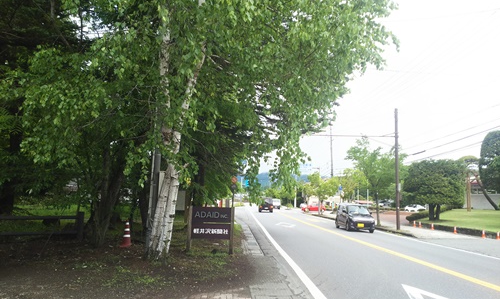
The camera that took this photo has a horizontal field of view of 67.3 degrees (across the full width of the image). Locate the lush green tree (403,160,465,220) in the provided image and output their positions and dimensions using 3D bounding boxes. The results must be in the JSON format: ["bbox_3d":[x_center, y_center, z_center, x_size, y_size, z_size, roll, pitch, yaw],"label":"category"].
[{"bbox_3d":[13.132,2.869,26.800,4.500,4.350,4.300,2,-8,0],"label":"lush green tree"}]

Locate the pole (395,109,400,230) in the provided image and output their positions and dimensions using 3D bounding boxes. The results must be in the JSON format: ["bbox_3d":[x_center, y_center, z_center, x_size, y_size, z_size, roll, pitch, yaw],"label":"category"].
[{"bbox_3d":[8.744,1.045,22.200,0.240,7.300,0.240,2,-8,0],"label":"pole"}]

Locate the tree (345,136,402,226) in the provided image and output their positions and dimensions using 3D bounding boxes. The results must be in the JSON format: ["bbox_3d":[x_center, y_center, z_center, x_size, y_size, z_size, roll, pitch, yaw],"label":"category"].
[{"bbox_3d":[8.523,2.085,25.300,4.000,6.000,3.900,2,-8,0],"label":"tree"}]

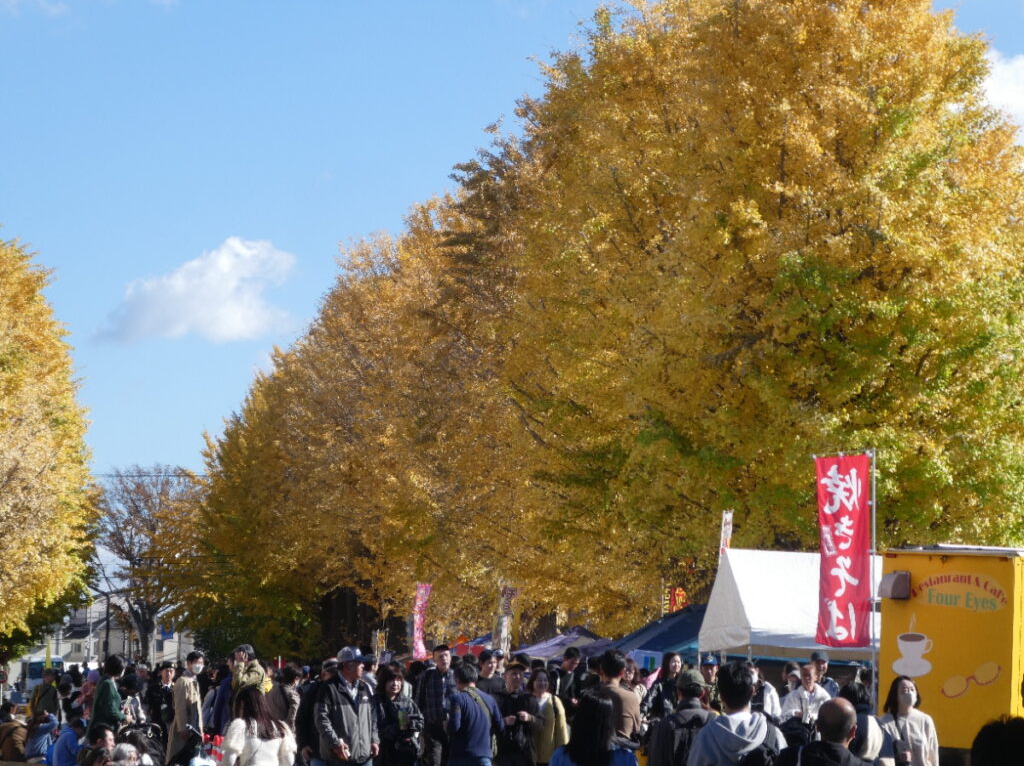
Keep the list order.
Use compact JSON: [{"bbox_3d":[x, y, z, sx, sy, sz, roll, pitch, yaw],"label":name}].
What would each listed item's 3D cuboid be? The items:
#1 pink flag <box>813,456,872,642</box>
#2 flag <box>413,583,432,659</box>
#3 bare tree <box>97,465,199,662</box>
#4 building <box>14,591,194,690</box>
[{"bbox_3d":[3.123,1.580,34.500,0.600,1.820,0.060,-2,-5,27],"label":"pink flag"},{"bbox_3d":[-2.135,5.657,87.000,0.100,1.820,0.550,-4,-6,41],"label":"flag"},{"bbox_3d":[-19.765,10.823,200.000,6.800,12.800,6.800,0,-4,0],"label":"bare tree"},{"bbox_3d":[-29.995,18.954,270.000,13.200,7.200,9.500,0,-4,-6],"label":"building"}]

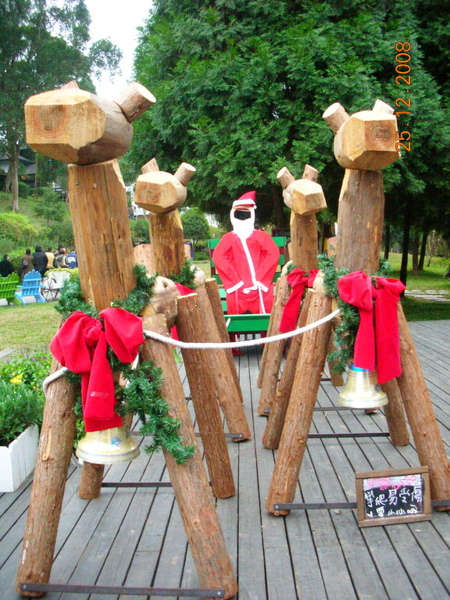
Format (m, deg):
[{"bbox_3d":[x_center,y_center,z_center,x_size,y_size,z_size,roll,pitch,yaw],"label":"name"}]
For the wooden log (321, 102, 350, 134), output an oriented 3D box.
[{"bbox_3d":[0.590,-0.947,3.183,0.135,0.118,0.118,41,4,-25],"label":"wooden log"}]

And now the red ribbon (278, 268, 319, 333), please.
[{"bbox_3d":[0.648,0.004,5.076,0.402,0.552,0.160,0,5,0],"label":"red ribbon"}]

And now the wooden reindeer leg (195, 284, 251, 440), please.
[{"bbox_3d":[-0.035,0.442,4.255,0.143,1.124,0.143,-16,4,3],"label":"wooden reindeer leg"}]

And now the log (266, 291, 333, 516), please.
[{"bbox_3d":[0.410,0.548,3.242,0.142,1.177,0.142,11,2,-1],"label":"log"}]

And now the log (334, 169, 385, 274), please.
[{"bbox_3d":[0.729,-0.352,3.261,0.250,0.701,0.240,2,5,0],"label":"log"}]

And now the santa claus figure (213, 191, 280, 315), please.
[{"bbox_3d":[0.303,-0.626,8.544,0.957,1.816,0.340,0,5,0],"label":"santa claus figure"}]

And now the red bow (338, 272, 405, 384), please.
[{"bbox_3d":[0.751,0.146,3.110,0.338,0.574,0.150,0,5,0],"label":"red bow"}]

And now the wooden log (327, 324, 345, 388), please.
[{"bbox_3d":[1.124,0.313,6.388,0.130,1.180,0.130,-9,4,2],"label":"wooden log"}]

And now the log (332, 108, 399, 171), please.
[{"bbox_3d":[0.671,-0.776,2.952,0.315,0.300,0.420,0,5,1],"label":"log"}]

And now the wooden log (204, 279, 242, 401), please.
[{"bbox_3d":[-0.008,0.381,5.537,0.122,1.145,0.122,-11,7,1],"label":"wooden log"}]

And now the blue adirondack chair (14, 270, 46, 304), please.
[{"bbox_3d":[-5.370,-0.383,16.799,0.730,0.930,0.850,-3,5,-31],"label":"blue adirondack chair"}]

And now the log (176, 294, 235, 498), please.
[{"bbox_3d":[-0.107,0.547,3.488,0.135,1.180,0.135,-10,4,2],"label":"log"}]

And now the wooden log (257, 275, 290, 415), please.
[{"bbox_3d":[0.425,0.401,5.249,0.135,1.200,0.135,8,5,1],"label":"wooden log"}]

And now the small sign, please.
[{"bbox_3d":[0.877,1.023,3.173,0.400,0.280,0.040,-1,-6,-12],"label":"small sign"}]

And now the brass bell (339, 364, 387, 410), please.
[{"bbox_3d":[0.730,0.445,3.198,0.260,0.225,0.260,0,5,1],"label":"brass bell"}]

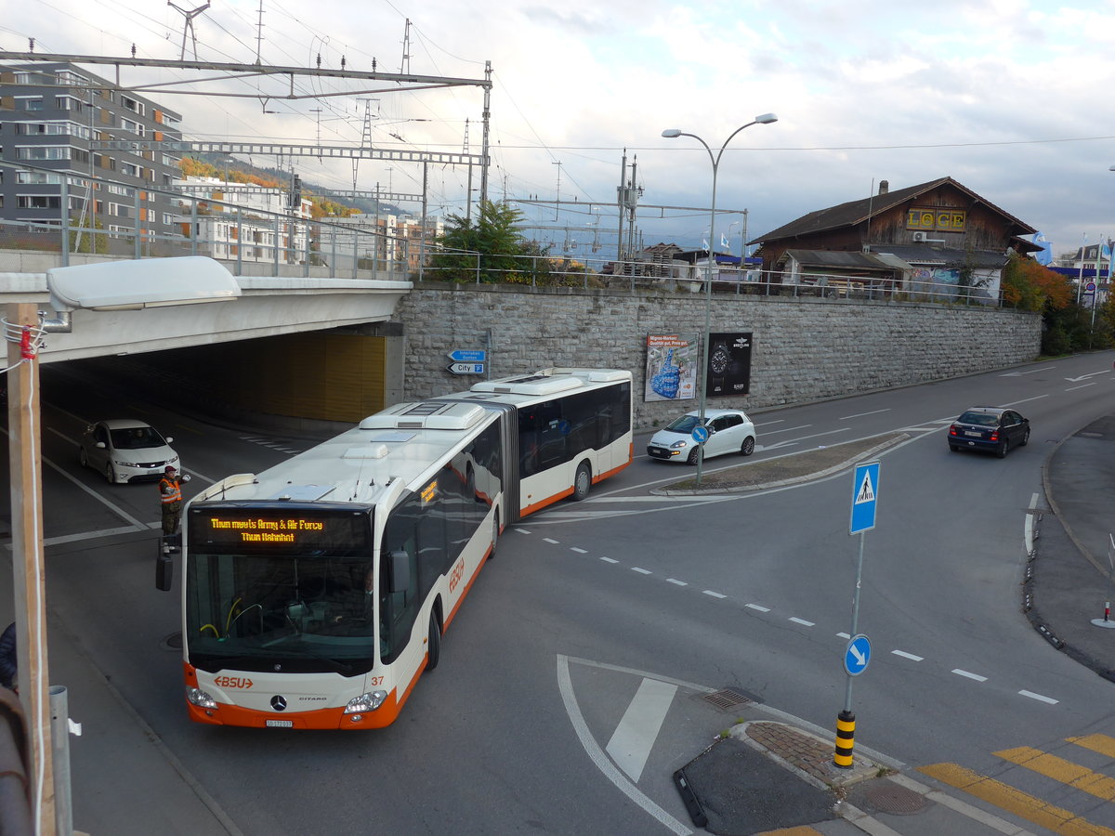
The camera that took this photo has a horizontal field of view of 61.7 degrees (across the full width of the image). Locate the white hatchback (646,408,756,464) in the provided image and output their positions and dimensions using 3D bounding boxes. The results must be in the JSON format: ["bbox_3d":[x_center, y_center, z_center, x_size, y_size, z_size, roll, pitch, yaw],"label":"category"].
[{"bbox_3d":[4.607,0.527,29.923,4.060,1.490,1.690,-6,11,-41],"label":"white hatchback"}]

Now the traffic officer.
[{"bbox_3d":[-7.667,1.842,18.641,0.450,1.800,0.620,8,9,37],"label":"traffic officer"}]

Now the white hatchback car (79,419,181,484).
[{"bbox_3d":[-12.441,0.872,27.113,1.770,1.460,4.250,-5,11,-41],"label":"white hatchback car"}]

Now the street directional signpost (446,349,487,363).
[{"bbox_3d":[-2.860,-1.951,29.400,1.240,0.360,0.100,0,8,-18],"label":"street directional signpost"}]

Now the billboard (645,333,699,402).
[{"bbox_3d":[4.404,-1.957,35.608,2.720,2.600,0.100,-3,9,-37],"label":"billboard"}]

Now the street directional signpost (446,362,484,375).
[{"bbox_3d":[-2.904,-1.541,29.400,1.240,0.380,0.100,0,8,-18],"label":"street directional signpost"}]

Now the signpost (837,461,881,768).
[{"bbox_3d":[3.323,2.219,10.375,0.530,3.490,0.220,-4,10,-40],"label":"signpost"}]

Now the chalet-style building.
[{"bbox_3d":[21.484,-11.338,64.377,10.700,7.600,24.000,2,7,-3],"label":"chalet-style building"}]

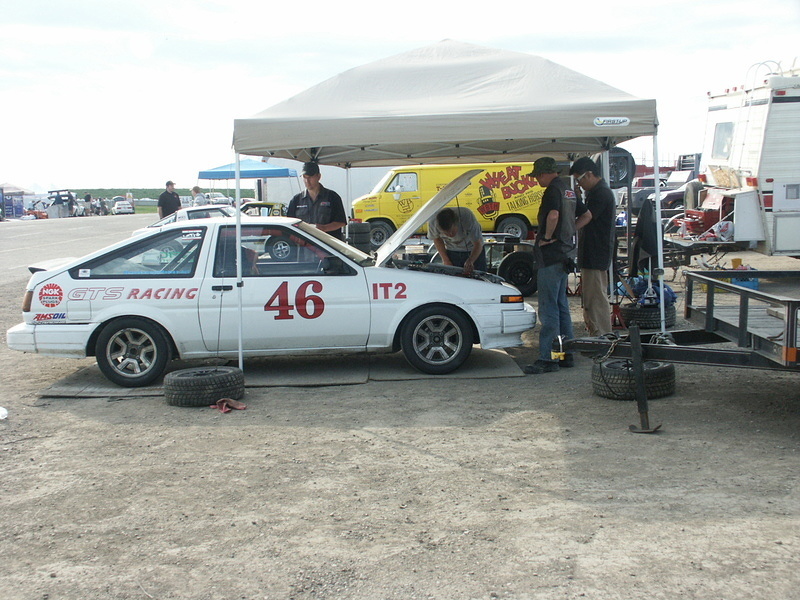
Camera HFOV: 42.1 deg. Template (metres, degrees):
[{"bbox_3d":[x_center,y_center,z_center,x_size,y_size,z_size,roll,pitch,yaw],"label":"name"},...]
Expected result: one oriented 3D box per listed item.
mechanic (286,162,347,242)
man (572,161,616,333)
[{"bbox_3d":[-0.816,-0.484,10.353,0.600,1.780,0.420,0,6,14],"label":"mechanic"},{"bbox_3d":[1.776,-0.459,9.560,0.440,1.730,0.510,-2,6,3],"label":"man"}]

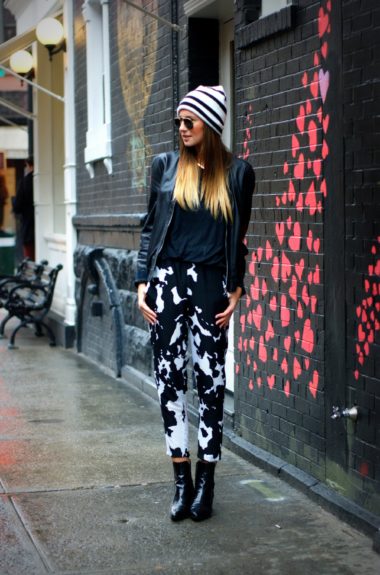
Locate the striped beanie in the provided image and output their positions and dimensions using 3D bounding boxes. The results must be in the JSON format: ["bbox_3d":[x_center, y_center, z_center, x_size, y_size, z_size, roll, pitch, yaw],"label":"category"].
[{"bbox_3d":[0.046,-0.713,4.810,0.190,0.195,0.220,3,-8,45],"label":"striped beanie"}]

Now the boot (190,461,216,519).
[{"bbox_3d":[0.055,0.824,4.895,0.090,0.200,0.245,0,4,13],"label":"boot"}]

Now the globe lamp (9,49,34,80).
[{"bbox_3d":[-1.806,-2.384,12.800,0.270,0.340,0.260,-2,4,-16],"label":"globe lamp"}]

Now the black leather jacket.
[{"bbox_3d":[0.018,-0.265,4.830,0.475,0.570,0.270,0,4,7],"label":"black leather jacket"}]

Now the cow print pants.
[{"bbox_3d":[-0.010,0.294,4.880,0.335,0.830,0.250,0,4,7],"label":"cow print pants"}]

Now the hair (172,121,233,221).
[{"bbox_3d":[0.050,-0.459,4.770,0.225,0.400,0.230,1,5,30],"label":"hair"}]

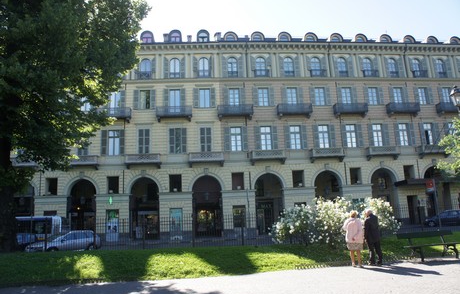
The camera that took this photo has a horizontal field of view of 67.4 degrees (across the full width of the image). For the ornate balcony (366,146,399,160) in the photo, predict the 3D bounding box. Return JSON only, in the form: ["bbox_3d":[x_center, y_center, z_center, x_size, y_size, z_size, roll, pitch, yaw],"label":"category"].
[{"bbox_3d":[16.096,0.708,36.195,3.100,1.280,0.950,-2,-11,-5],"label":"ornate balcony"}]

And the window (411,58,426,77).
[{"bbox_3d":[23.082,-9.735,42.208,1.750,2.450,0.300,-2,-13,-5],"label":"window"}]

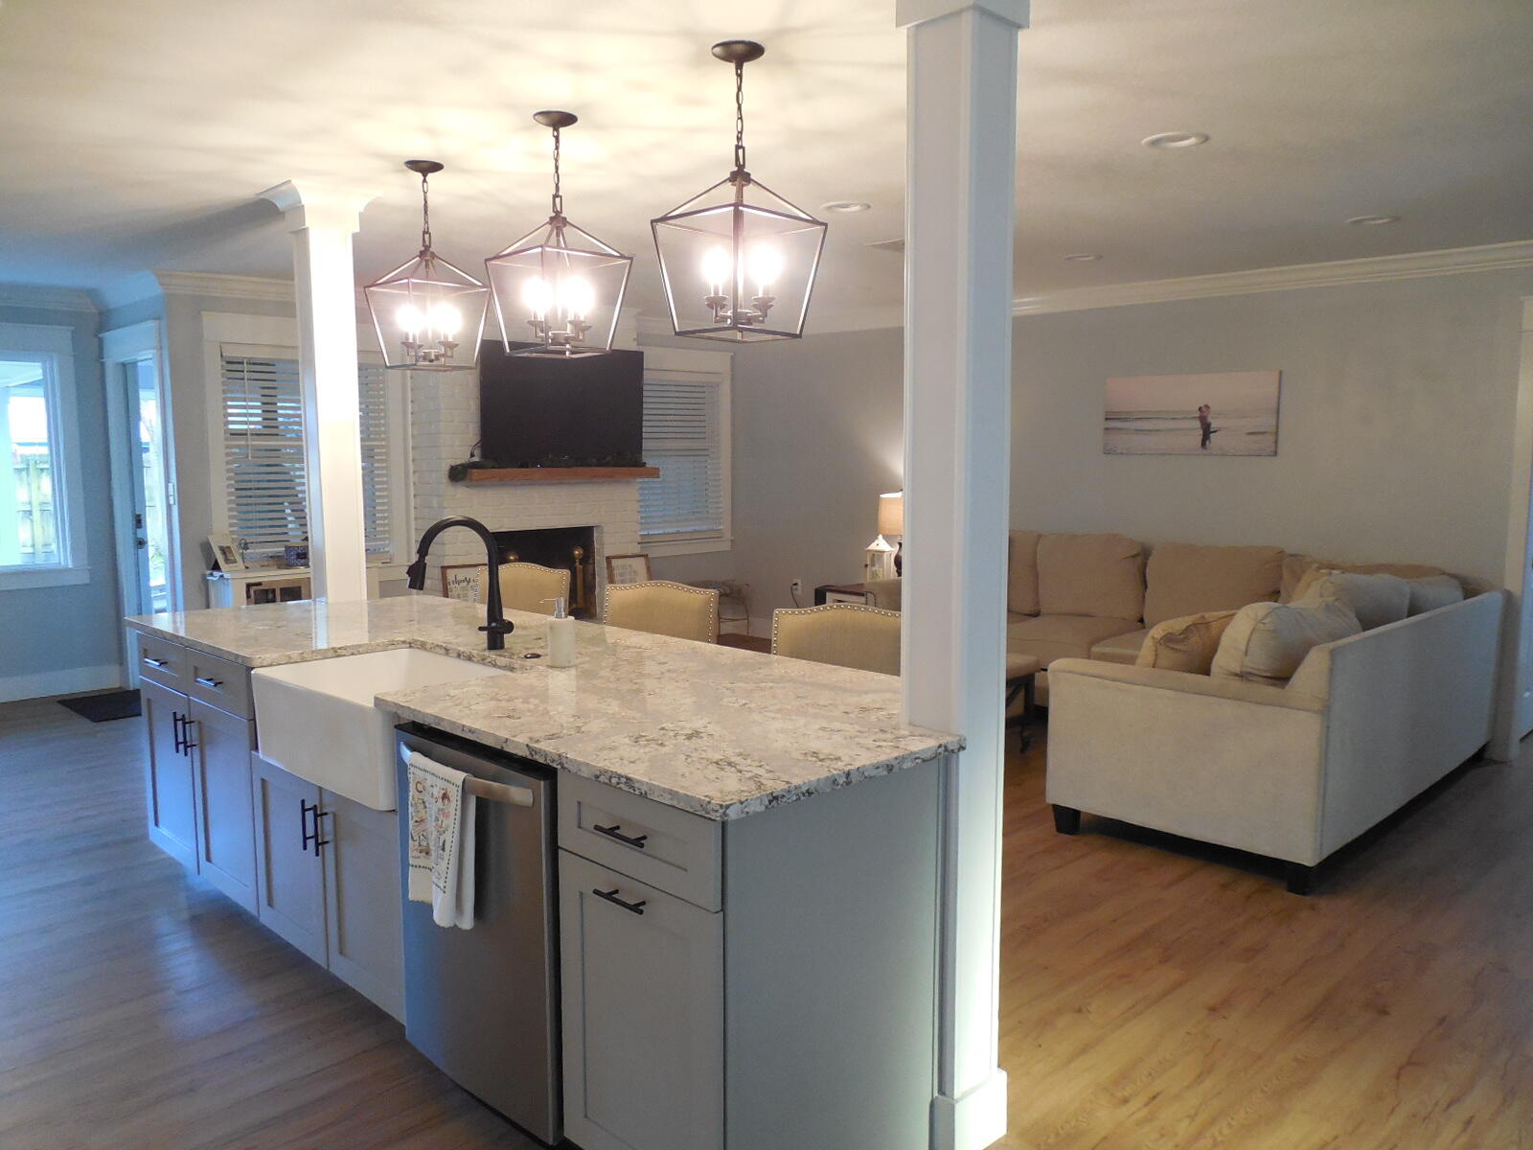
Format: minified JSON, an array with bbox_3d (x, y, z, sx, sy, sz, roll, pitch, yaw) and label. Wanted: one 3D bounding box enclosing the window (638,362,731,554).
[{"bbox_3d":[-0.638,-0.883,8.268,1.050,1.440,0.100,-6,8,-44],"label":"window"}]

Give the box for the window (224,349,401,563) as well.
[{"bbox_3d":[-2.607,-0.647,6.426,1.030,1.200,0.100,-6,8,-44],"label":"window"}]

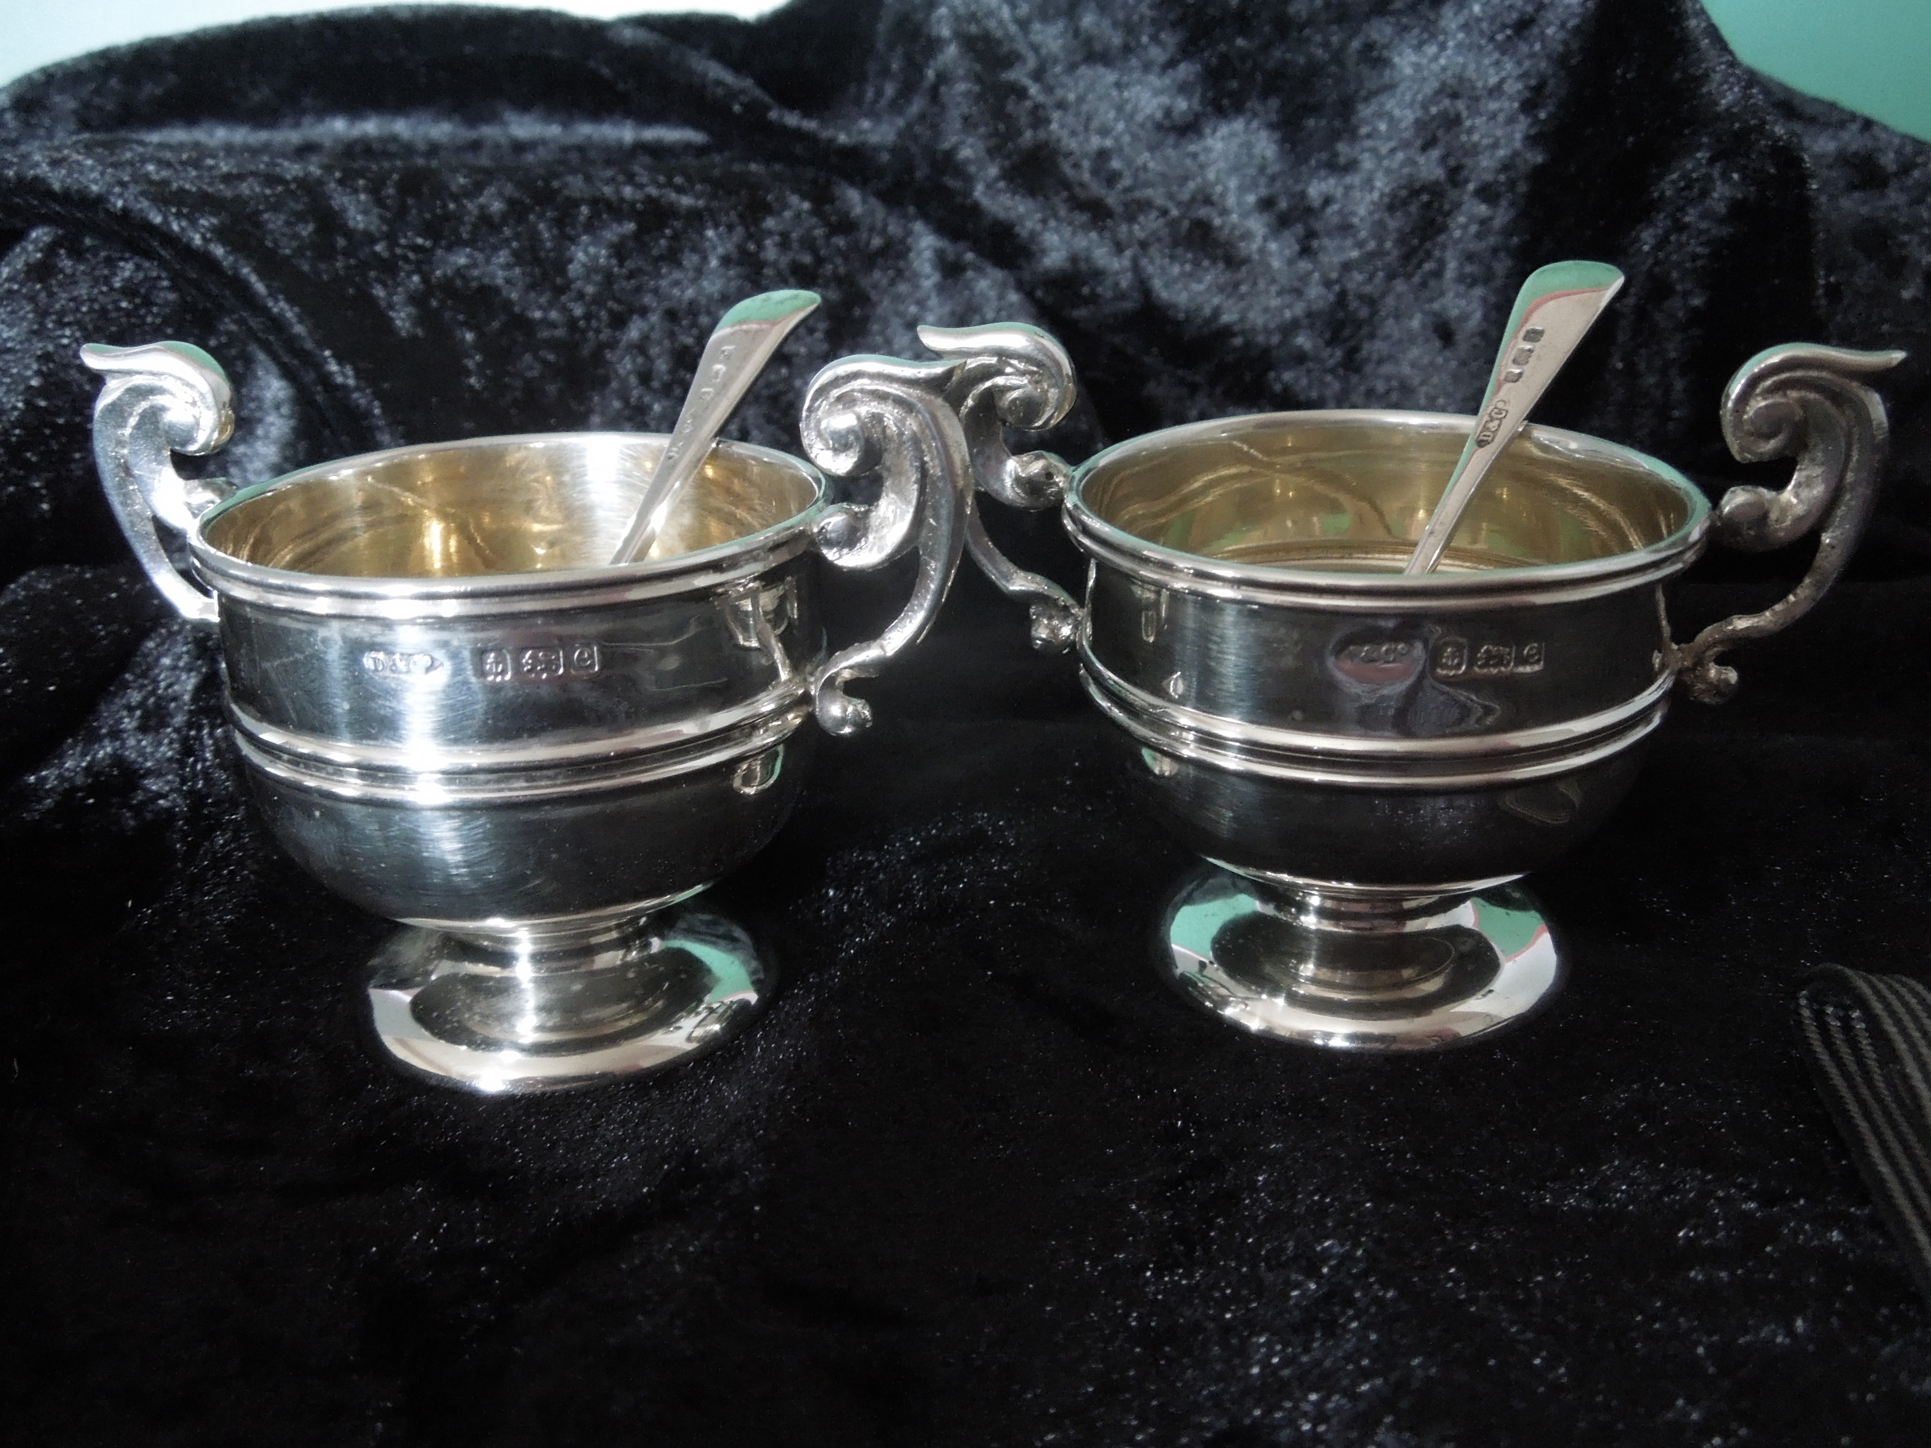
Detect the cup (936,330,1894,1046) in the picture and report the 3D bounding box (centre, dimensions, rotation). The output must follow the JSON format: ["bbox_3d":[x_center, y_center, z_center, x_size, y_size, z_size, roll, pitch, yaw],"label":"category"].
[{"bbox_3d":[0.037,-0.006,0.177,0.081,0.059,0.054,4,24,13],"label":"cup"}]

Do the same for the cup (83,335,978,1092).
[{"bbox_3d":[-0.037,-0.004,0.172,0.081,0.059,0.054,4,20,15],"label":"cup"}]

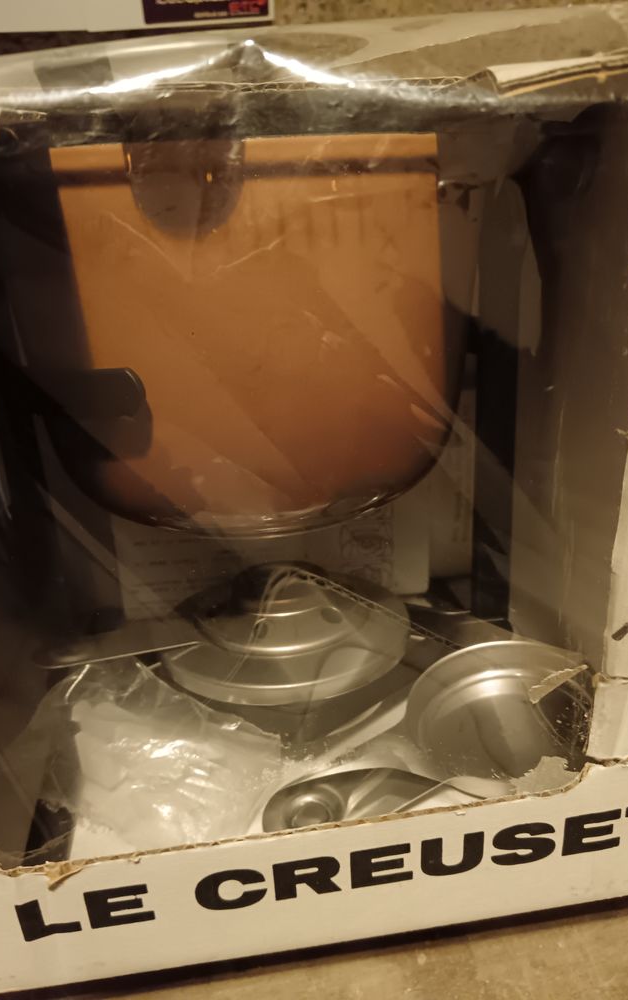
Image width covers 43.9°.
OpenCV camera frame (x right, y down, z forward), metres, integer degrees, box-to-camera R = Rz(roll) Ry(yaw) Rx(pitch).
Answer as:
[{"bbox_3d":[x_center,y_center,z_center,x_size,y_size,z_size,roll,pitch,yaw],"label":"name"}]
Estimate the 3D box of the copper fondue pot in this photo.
[{"bbox_3d":[-0.023,-0.066,0.314,0.178,0.129,0.178,-5,16,1],"label":"copper fondue pot"}]

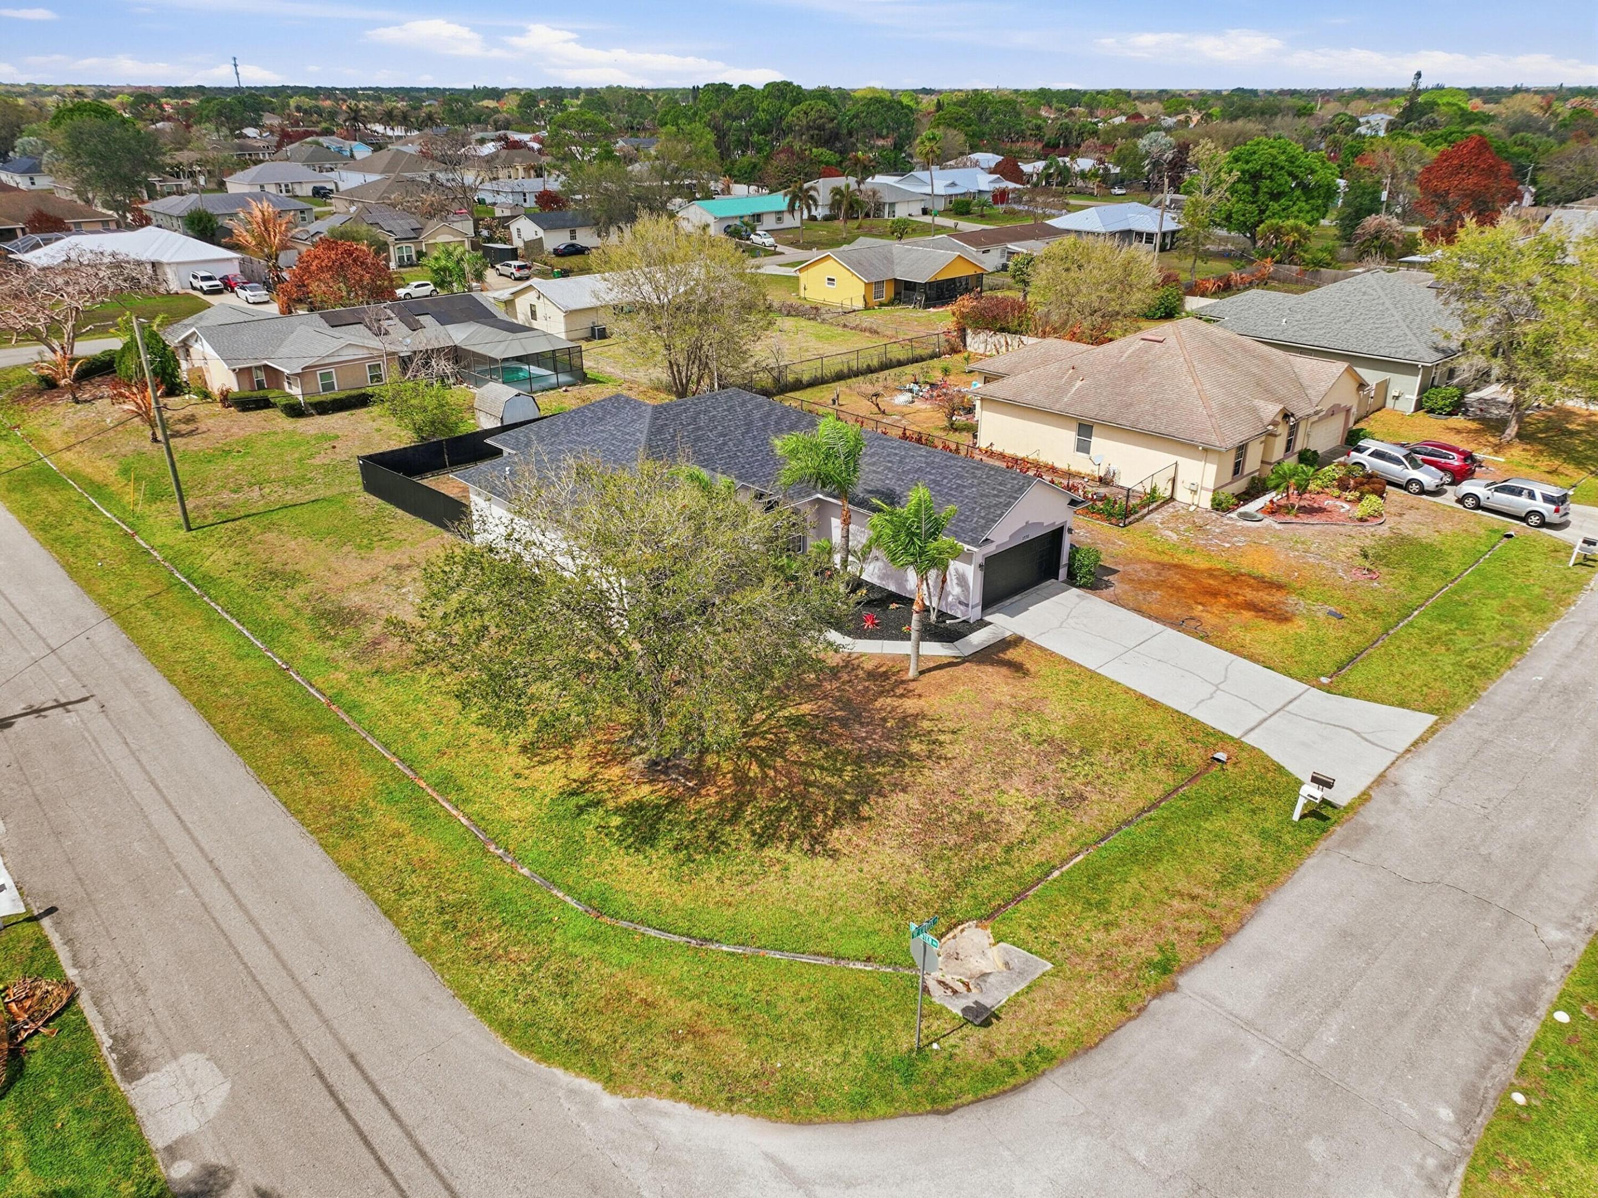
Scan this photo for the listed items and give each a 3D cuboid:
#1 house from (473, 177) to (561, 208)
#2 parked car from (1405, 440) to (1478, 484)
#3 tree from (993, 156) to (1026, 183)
[{"bbox_3d":[-43.635,-67.484,182.917,15.500,4.300,13.200,-21,32,-38],"label":"house"},{"bbox_3d":[31.964,-7.157,56.212,1.890,1.690,4.780,-21,35,-38],"label":"parked car"},{"bbox_3d":[39.519,-80.152,207.905,6.800,6.600,6.800,0,25,0],"label":"tree"}]

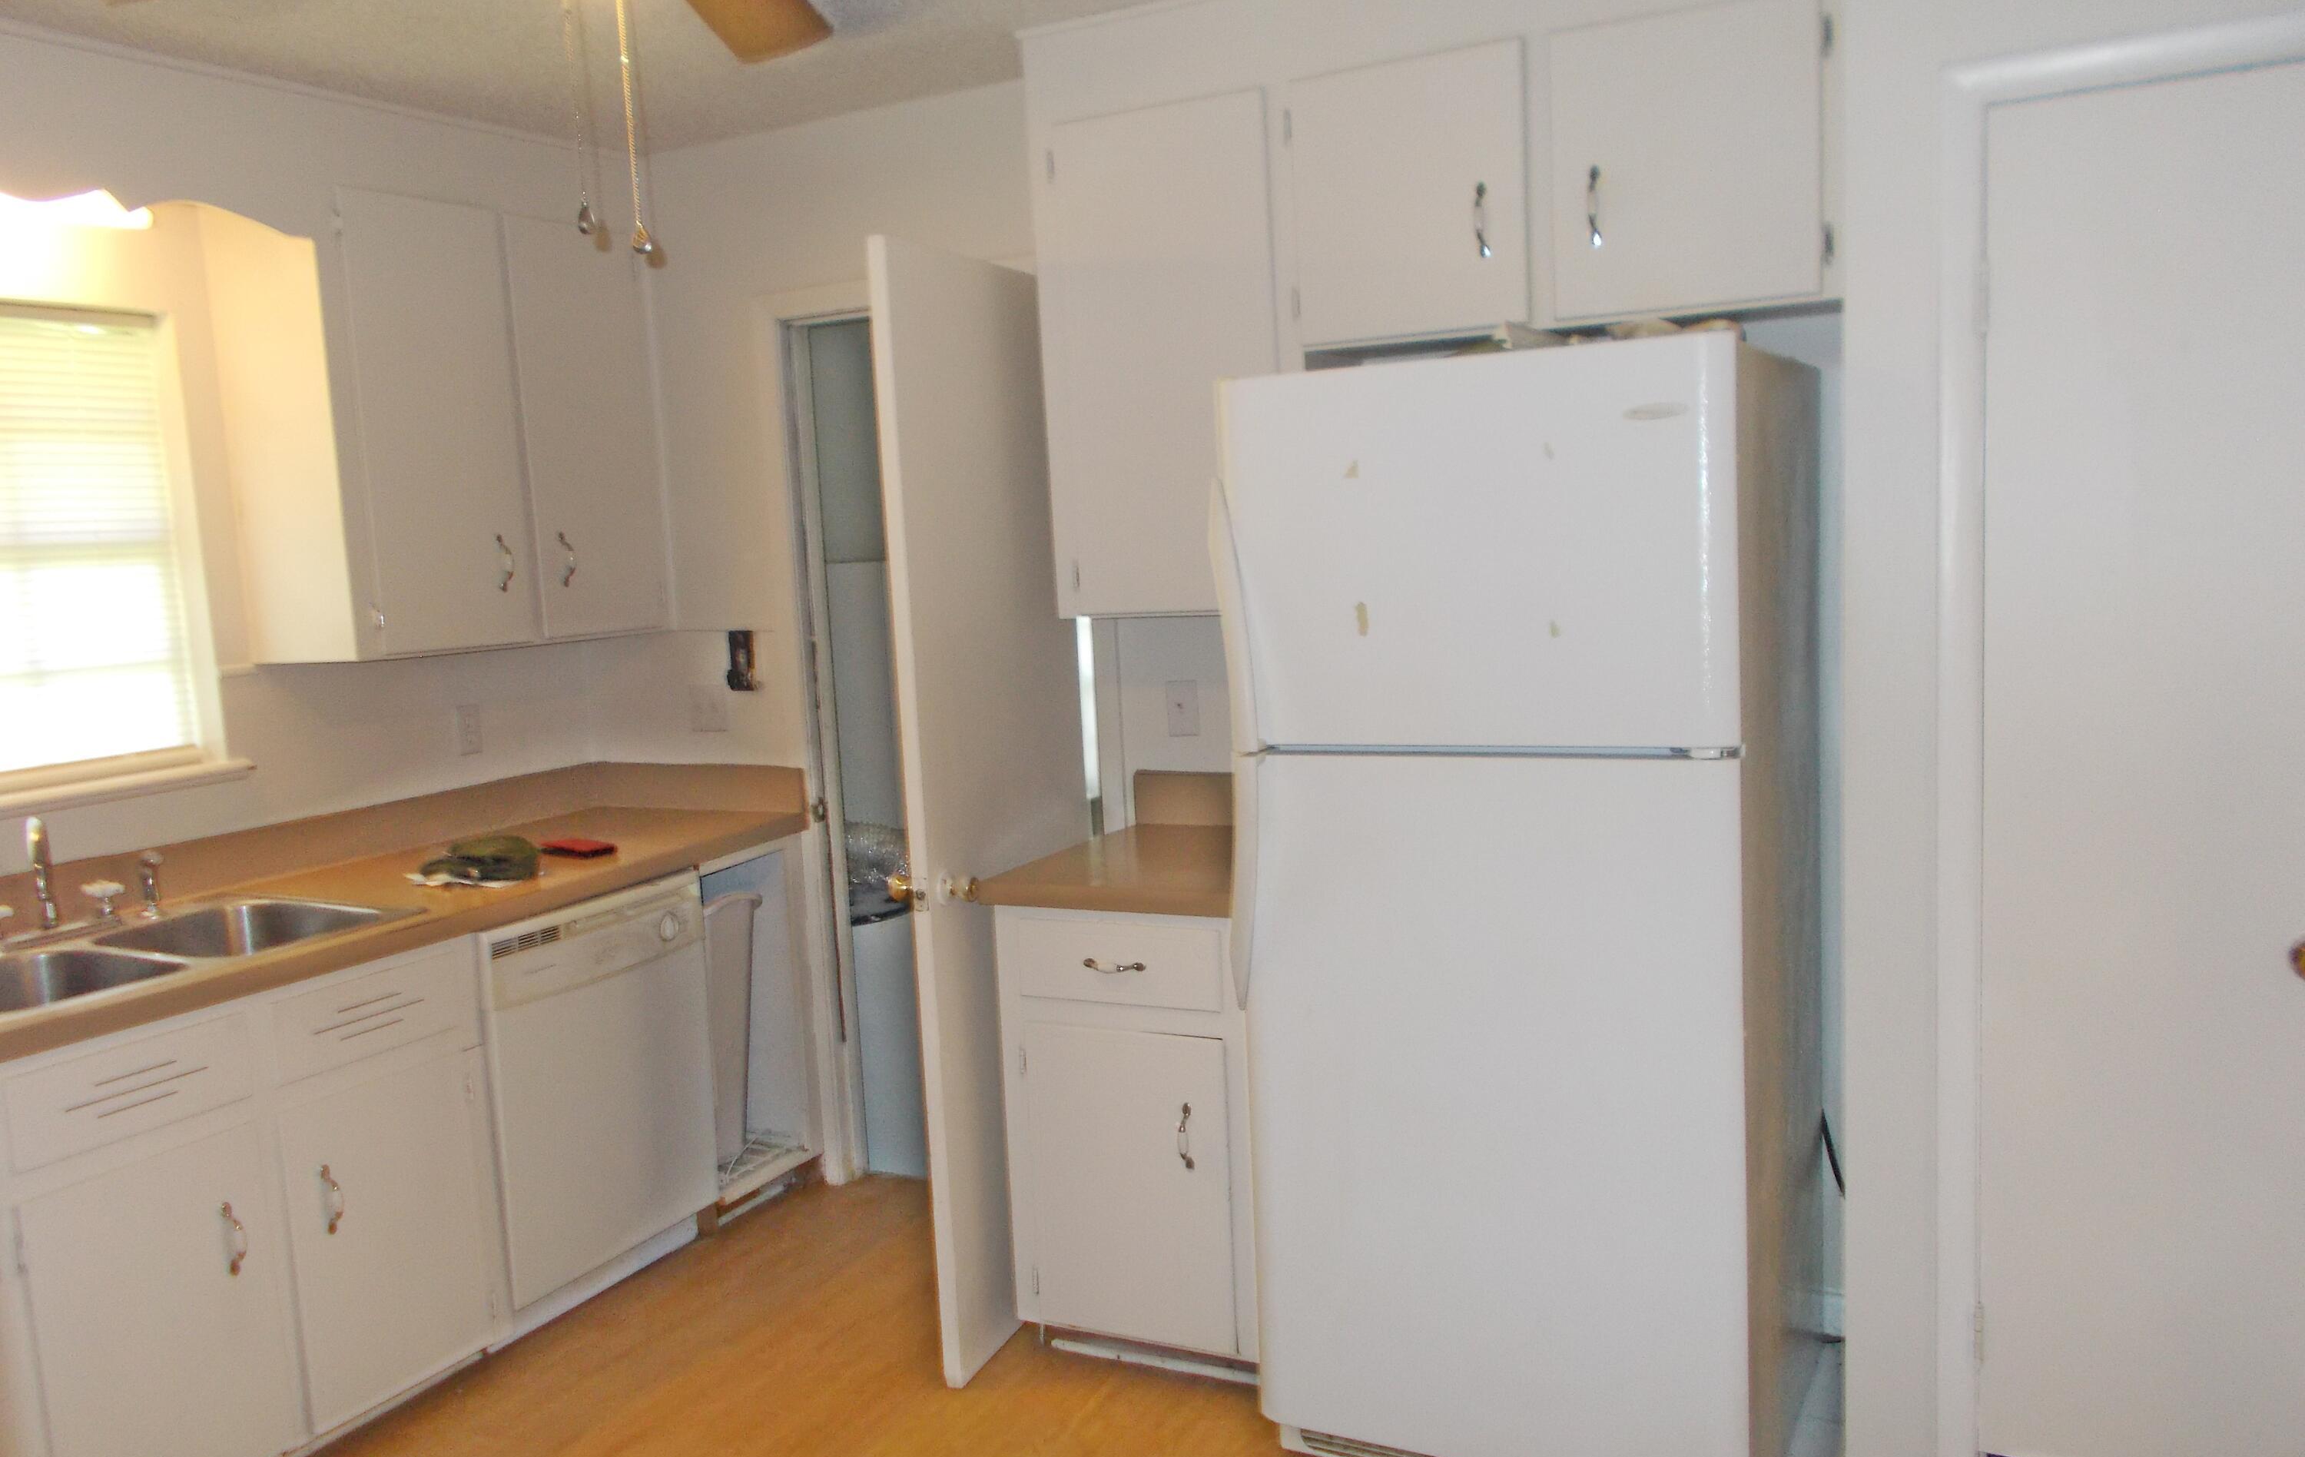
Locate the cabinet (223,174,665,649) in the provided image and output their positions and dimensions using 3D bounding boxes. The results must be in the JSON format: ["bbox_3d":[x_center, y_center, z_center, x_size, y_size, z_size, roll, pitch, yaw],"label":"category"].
[{"bbox_3d":[-1.516,-0.647,3.814,0.310,0.915,0.885,1,8,28],"label":"cabinet"}]

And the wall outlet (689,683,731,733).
[{"bbox_3d":[-1.075,-0.051,4.223,0.115,0.114,0.010,1,8,28],"label":"wall outlet"}]

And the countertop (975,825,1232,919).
[{"bbox_3d":[0.069,0.271,3.345,0.562,0.044,0.640,1,8,28],"label":"countertop"}]

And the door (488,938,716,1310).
[{"bbox_3d":[-1.146,0.807,3.639,0.050,0.598,0.590,1,8,28],"label":"door"}]

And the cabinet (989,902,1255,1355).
[{"bbox_3d":[0.094,0.698,3.406,0.535,0.820,0.620,1,8,28],"label":"cabinet"}]

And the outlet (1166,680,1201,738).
[{"bbox_3d":[0.068,-0.041,3.667,0.074,0.119,0.010,1,8,28],"label":"outlet"}]

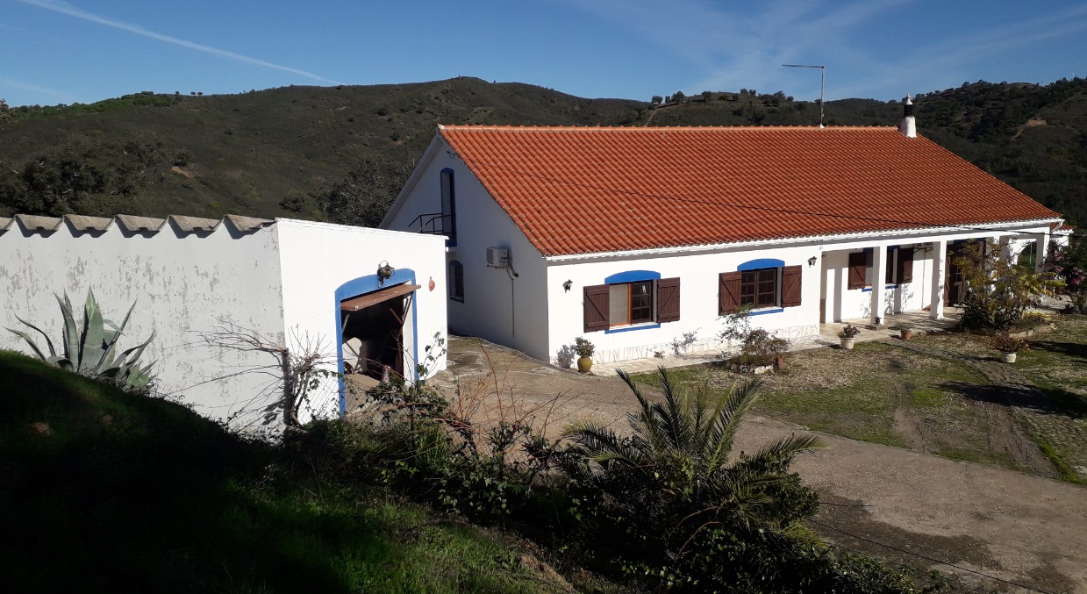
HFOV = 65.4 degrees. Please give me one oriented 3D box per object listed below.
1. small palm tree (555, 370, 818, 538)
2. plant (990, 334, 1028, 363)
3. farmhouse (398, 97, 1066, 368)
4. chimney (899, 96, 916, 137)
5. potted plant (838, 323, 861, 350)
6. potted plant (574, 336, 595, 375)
[{"bbox_3d":[1.864,1.970,10.648,3.209,2.050,3.143,-1,8,0],"label":"small palm tree"},{"bbox_3d":[11.138,1.216,20.219,0.923,0.642,0.923,-6,9,-27],"label":"plant"},{"bbox_3d":[5.513,-2.830,29.409,19.150,6.200,13.250,-6,9,-27],"label":"farmhouse"},{"bbox_3d":[14.105,-7.029,32.914,0.550,1.650,0.550,-6,9,-27],"label":"chimney"},{"bbox_3d":[7.882,0.998,21.843,0.589,0.694,0.589,-6,9,-27],"label":"potted plant"},{"bbox_3d":[0.950,1.326,19.673,0.490,0.832,0.490,-1,8,0],"label":"potted plant"}]

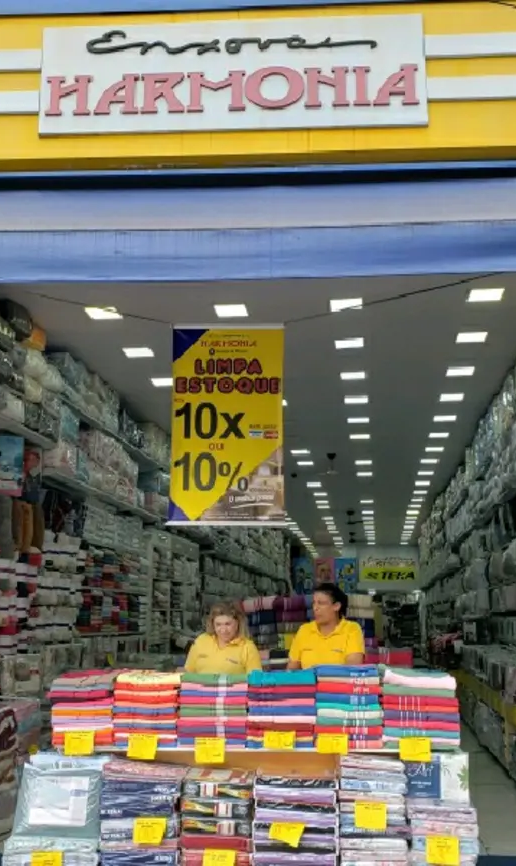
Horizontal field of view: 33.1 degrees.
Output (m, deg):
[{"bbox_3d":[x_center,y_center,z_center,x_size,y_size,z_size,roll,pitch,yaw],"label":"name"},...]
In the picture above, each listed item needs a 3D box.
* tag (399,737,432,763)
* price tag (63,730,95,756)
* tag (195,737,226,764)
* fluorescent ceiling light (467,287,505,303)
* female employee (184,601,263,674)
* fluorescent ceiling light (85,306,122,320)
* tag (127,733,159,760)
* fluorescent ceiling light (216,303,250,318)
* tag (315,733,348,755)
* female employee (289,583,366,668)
[{"bbox_3d":[0.764,1.535,4.200,0.150,0.108,0.006,-2,-12,5],"label":"tag"},{"bbox_3d":[-0.938,1.637,4.570,0.157,0.122,0.010,0,-12,2],"label":"price tag"},{"bbox_3d":[-0.252,1.674,4.570,0.157,0.130,0.010,0,-12,2],"label":"tag"},{"bbox_3d":[2.019,-1.222,7.687,0.300,0.030,0.300,-2,-12,8],"label":"fluorescent ceiling light"},{"bbox_3d":[-0.213,1.804,5.193,0.500,1.560,0.380,-2,-12,8],"label":"female employee"},{"bbox_3d":[-1.425,-1.107,8.046,0.300,0.030,0.300,-2,-12,8],"label":"fluorescent ceiling light"},{"bbox_3d":[-0.609,1.653,4.570,0.155,0.128,0.010,4,-12,3],"label":"tag"},{"bbox_3d":[-0.243,-1.126,8.022,0.300,0.030,0.300,-2,-12,8],"label":"fluorescent ceiling light"},{"bbox_3d":[0.393,1.639,4.570,0.158,0.112,0.010,0,-12,2],"label":"tag"},{"bbox_3d":[0.441,1.744,5.257,0.500,1.640,0.360,-2,-12,8],"label":"female employee"}]

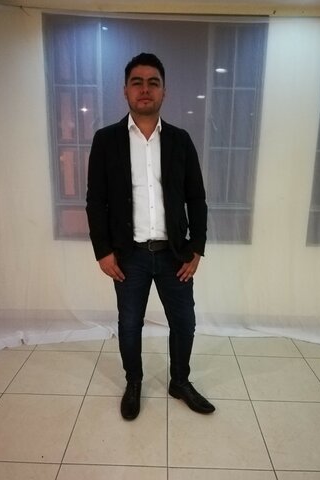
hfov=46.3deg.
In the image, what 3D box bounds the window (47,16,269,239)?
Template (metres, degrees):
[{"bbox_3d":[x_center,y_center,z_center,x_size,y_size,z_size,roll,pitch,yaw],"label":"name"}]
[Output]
[{"bbox_3d":[-0.041,-0.716,2.593,1.440,1.490,0.100,1,14,1],"label":"window"}]

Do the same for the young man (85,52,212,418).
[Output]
[{"bbox_3d":[-0.035,0.020,1.823,0.650,1.730,0.330,0,14,-4],"label":"young man"}]

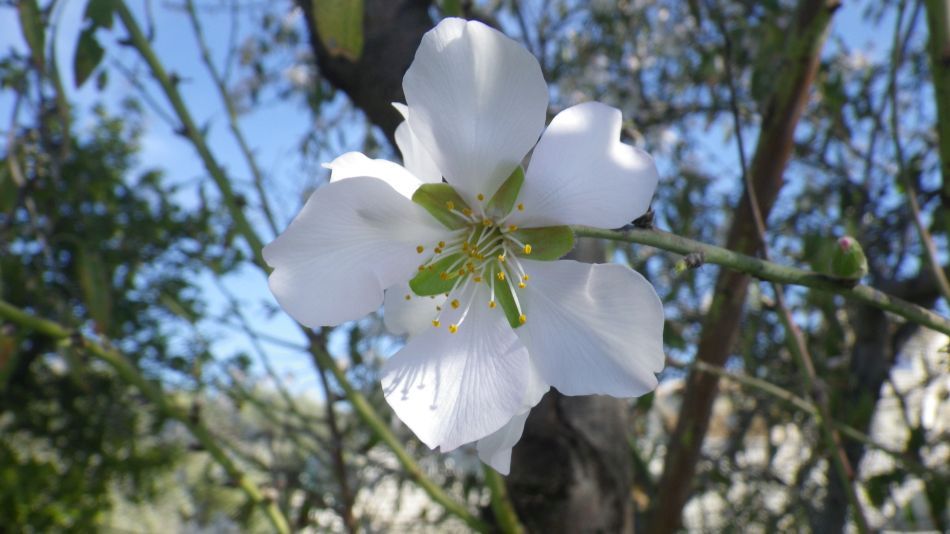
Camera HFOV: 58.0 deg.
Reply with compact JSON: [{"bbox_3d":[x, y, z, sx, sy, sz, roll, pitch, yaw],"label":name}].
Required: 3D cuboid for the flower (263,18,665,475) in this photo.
[{"bbox_3d":[-0.001,-0.002,0.100,0.046,0.051,0.020,-1,7,12],"label":"flower"}]

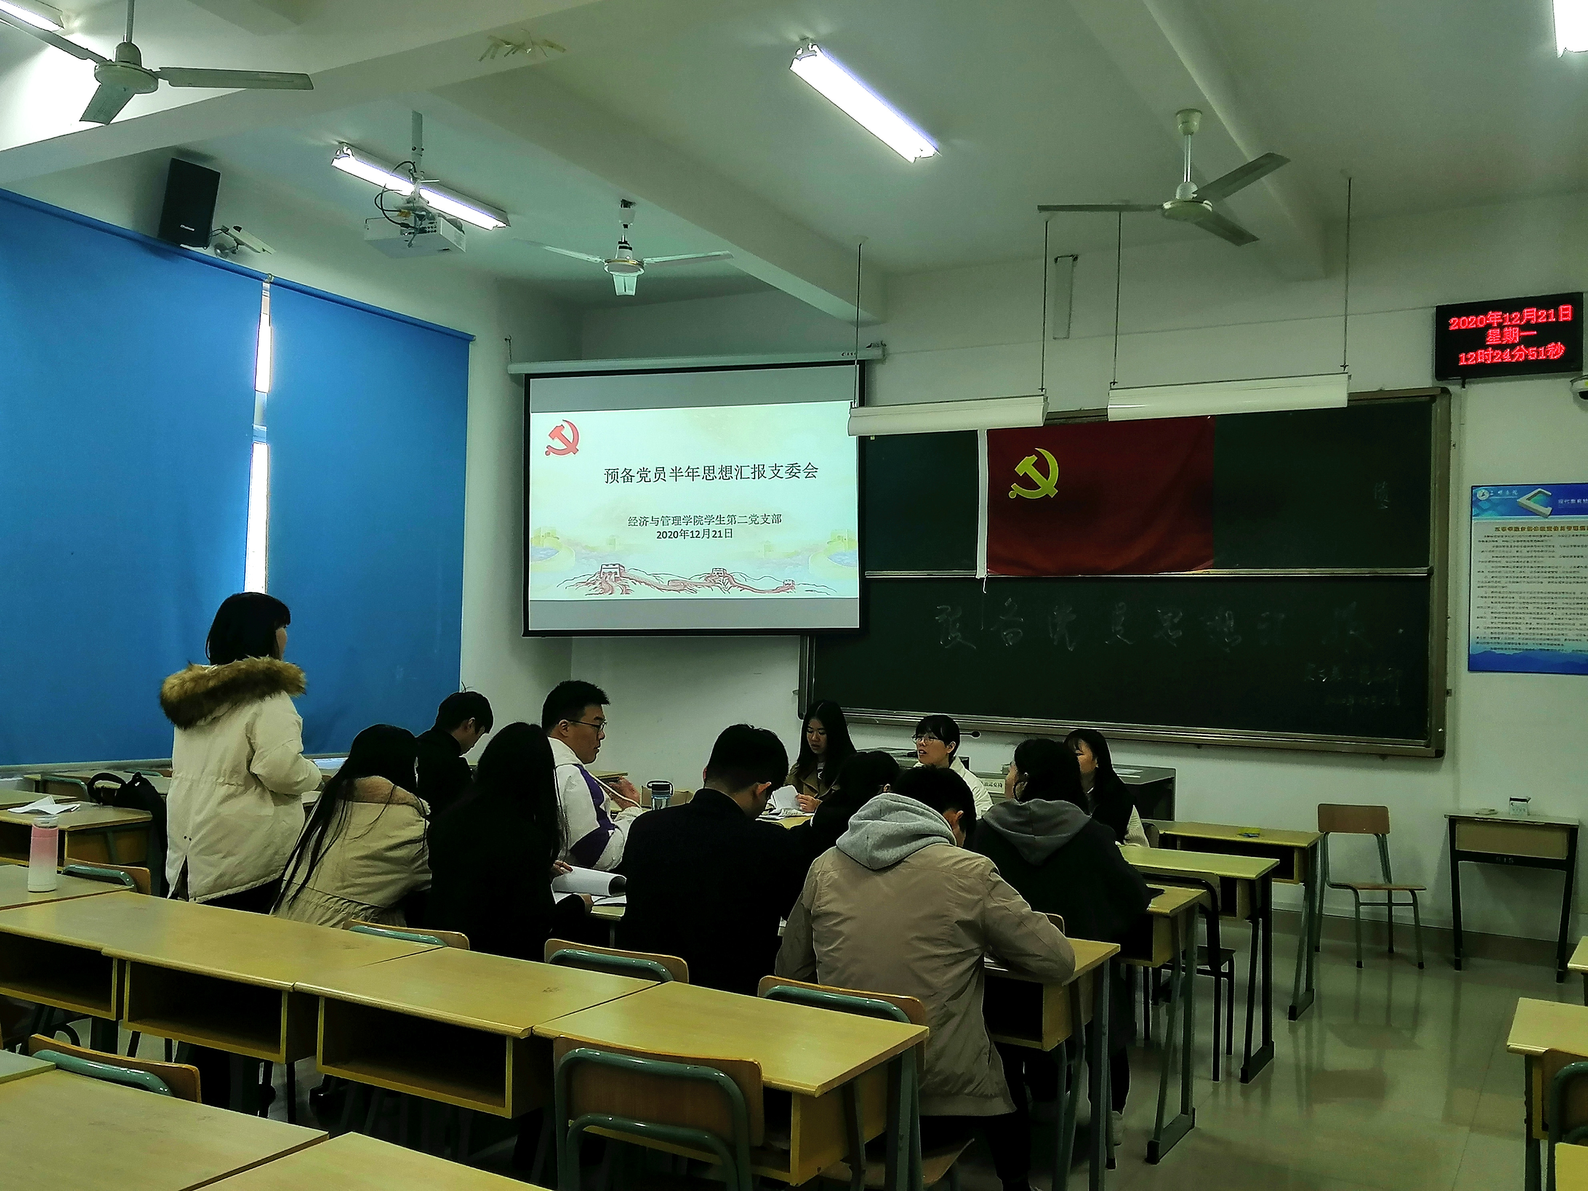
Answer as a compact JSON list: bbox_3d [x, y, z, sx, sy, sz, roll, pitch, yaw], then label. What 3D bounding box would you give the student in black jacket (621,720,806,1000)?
[{"bbox_3d":[-0.156,1.016,3.447,0.520,1.320,0.780,0,-3,34],"label":"student in black jacket"}]

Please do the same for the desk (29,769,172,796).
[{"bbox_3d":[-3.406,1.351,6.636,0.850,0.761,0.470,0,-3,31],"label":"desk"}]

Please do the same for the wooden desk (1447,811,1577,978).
[{"bbox_3d":[3.666,1.544,6.558,0.610,0.761,0.440,0,-3,31],"label":"wooden desk"}]

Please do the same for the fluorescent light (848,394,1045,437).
[{"bbox_3d":[0.919,-1.112,7.943,1.300,0.180,0.160,0,-3,31],"label":"fluorescent light"}]

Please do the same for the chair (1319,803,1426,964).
[{"bbox_3d":[3.026,1.509,6.689,0.390,0.780,0.410,2,-3,-3],"label":"chair"}]

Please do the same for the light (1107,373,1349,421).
[{"bbox_3d":[2.356,-1.075,7.011,1.252,0.177,0.170,0,-3,31],"label":"light"}]

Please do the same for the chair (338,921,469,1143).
[{"bbox_3d":[-0.916,1.238,3.392,0.390,0.770,0.410,1,-3,22],"label":"chair"}]

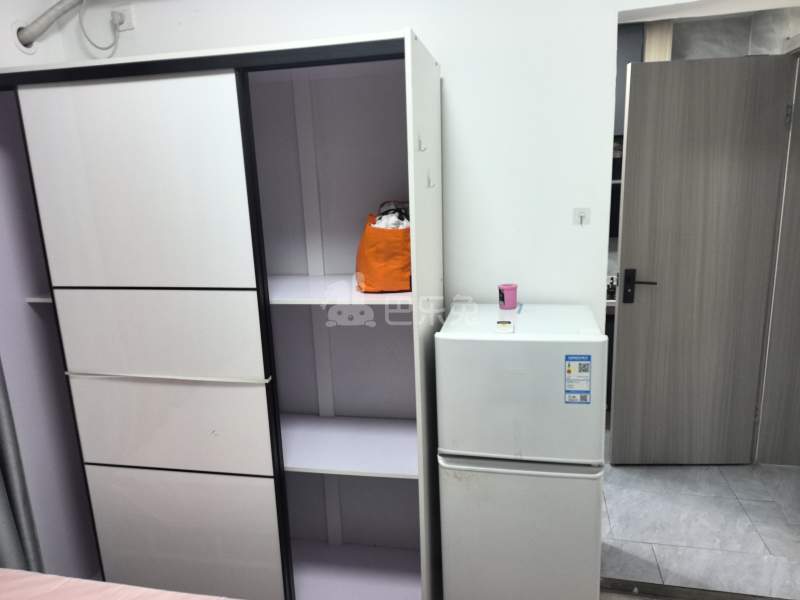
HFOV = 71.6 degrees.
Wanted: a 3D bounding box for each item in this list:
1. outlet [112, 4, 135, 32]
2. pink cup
[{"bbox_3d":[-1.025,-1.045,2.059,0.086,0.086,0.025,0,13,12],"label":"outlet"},{"bbox_3d":[0.360,-0.011,1.845,0.065,0.077,0.065,0,13,12],"label":"pink cup"}]

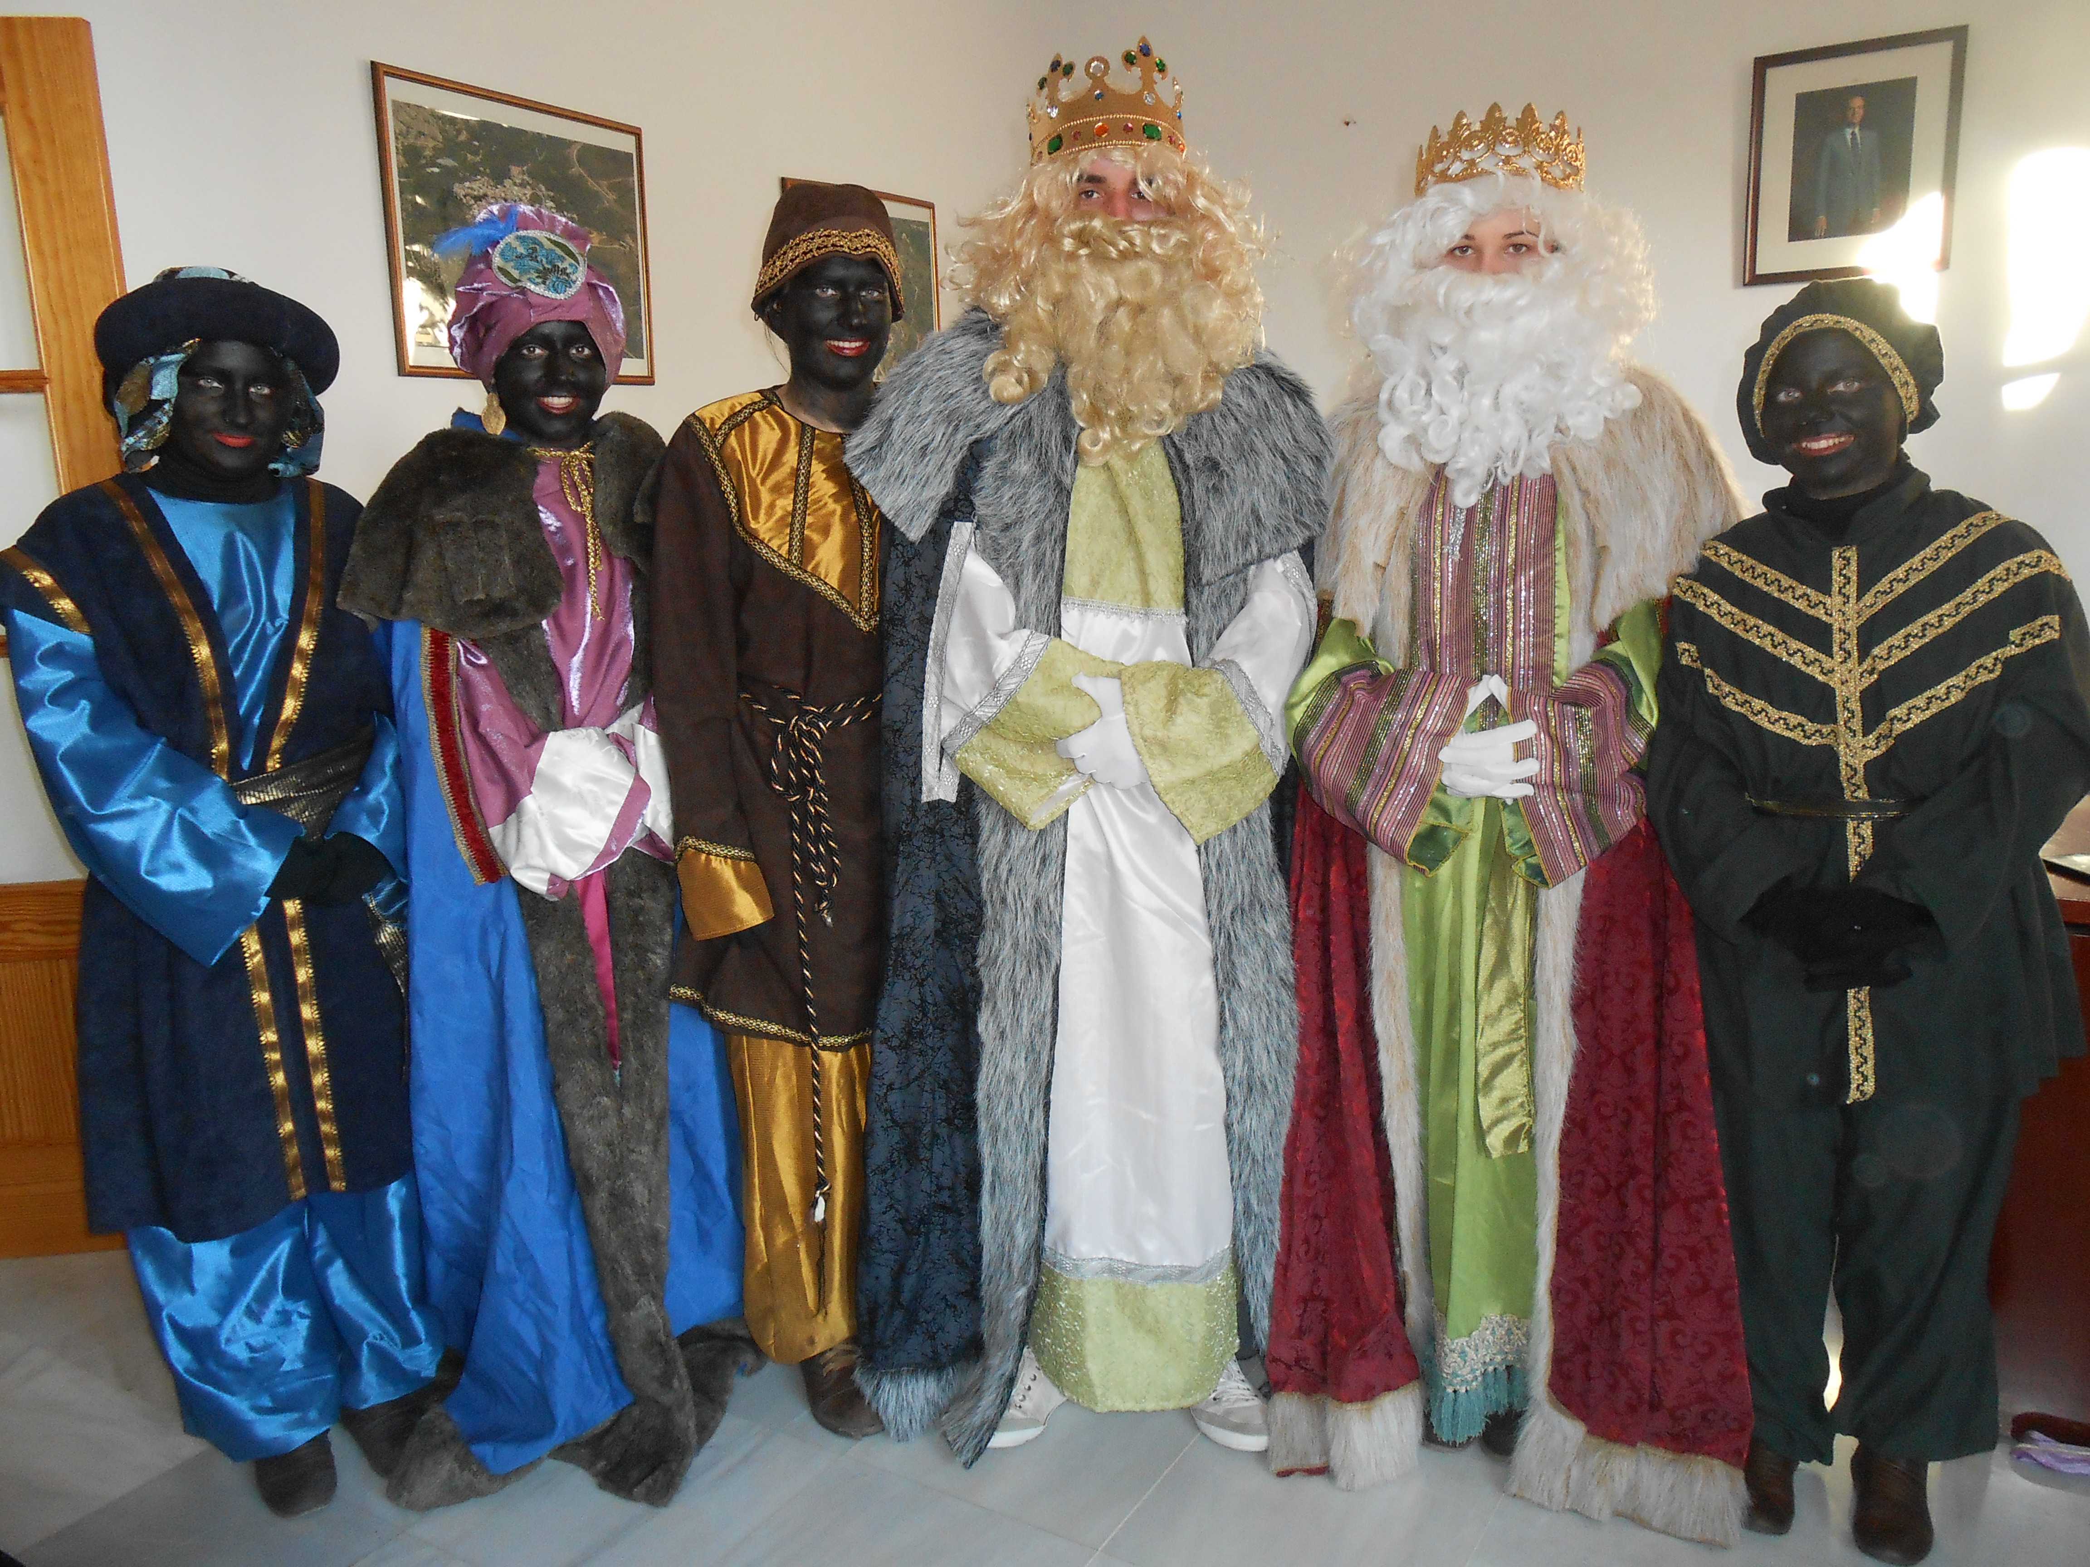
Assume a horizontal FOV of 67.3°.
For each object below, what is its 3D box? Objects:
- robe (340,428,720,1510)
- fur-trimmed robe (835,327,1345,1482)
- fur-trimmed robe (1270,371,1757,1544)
[{"bbox_3d":[-0.706,0.229,2.203,0.540,1.460,0.460,-7,13,-26],"label":"robe"},{"bbox_3d":[0.062,0.141,2.218,0.610,1.600,0.440,-2,12,-7],"label":"fur-trimmed robe"},{"bbox_3d":[0.643,0.191,2.149,0.610,1.510,0.470,3,13,20],"label":"fur-trimmed robe"}]

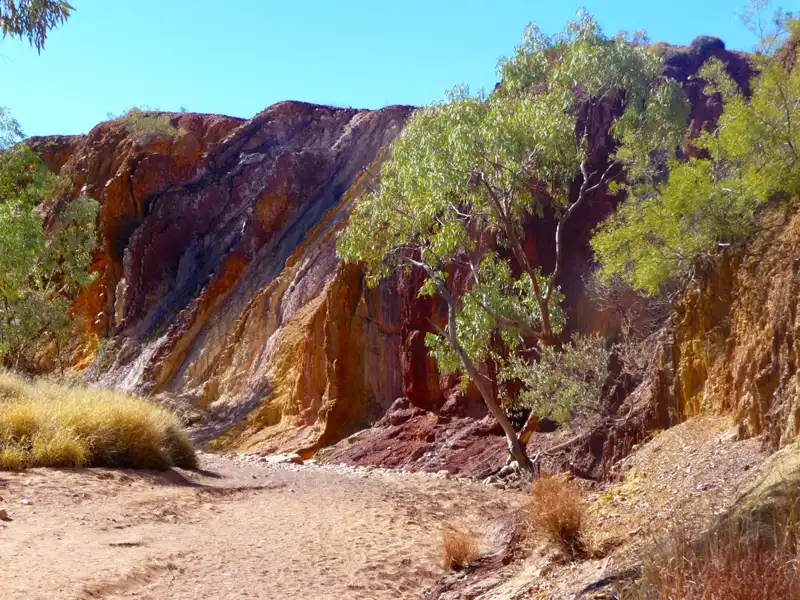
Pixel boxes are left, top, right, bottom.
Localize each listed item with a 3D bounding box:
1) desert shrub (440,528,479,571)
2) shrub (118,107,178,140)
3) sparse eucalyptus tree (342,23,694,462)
[{"bbox_3d":[0.500,2.061,14.700,0.330,0.340,0.320,0,-2,0],"label":"desert shrub"},{"bbox_3d":[-6.219,-4.339,44.000,1.500,0.750,1.200,0,-2,0],"label":"shrub"},{"bbox_3d":[1.977,-0.984,31.000,6.000,7.900,5.200,0,-2,0],"label":"sparse eucalyptus tree"}]

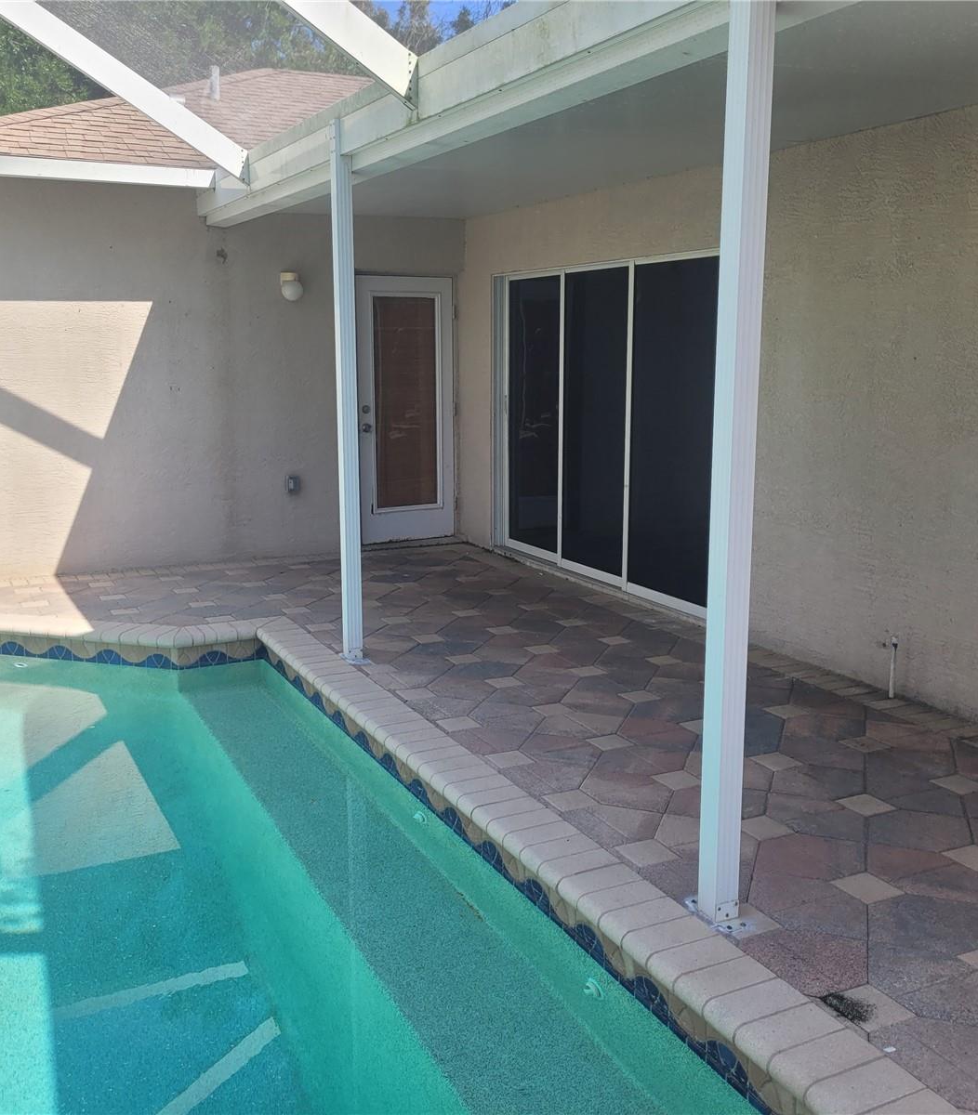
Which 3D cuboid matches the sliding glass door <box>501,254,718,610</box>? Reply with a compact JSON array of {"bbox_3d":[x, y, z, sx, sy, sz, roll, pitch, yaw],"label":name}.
[{"bbox_3d":[0.695,-0.853,7.202,0.110,2.020,2.680,-6,12,-26],"label":"sliding glass door"}]

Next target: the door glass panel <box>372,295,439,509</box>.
[{"bbox_3d":[-0.628,-1.185,8.632,0.560,1.630,0.030,-6,12,-26],"label":"door glass panel"}]

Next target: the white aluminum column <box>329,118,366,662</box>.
[{"bbox_3d":[-0.691,-0.764,5.452,0.085,2.580,0.088,-6,12,-26],"label":"white aluminum column"}]

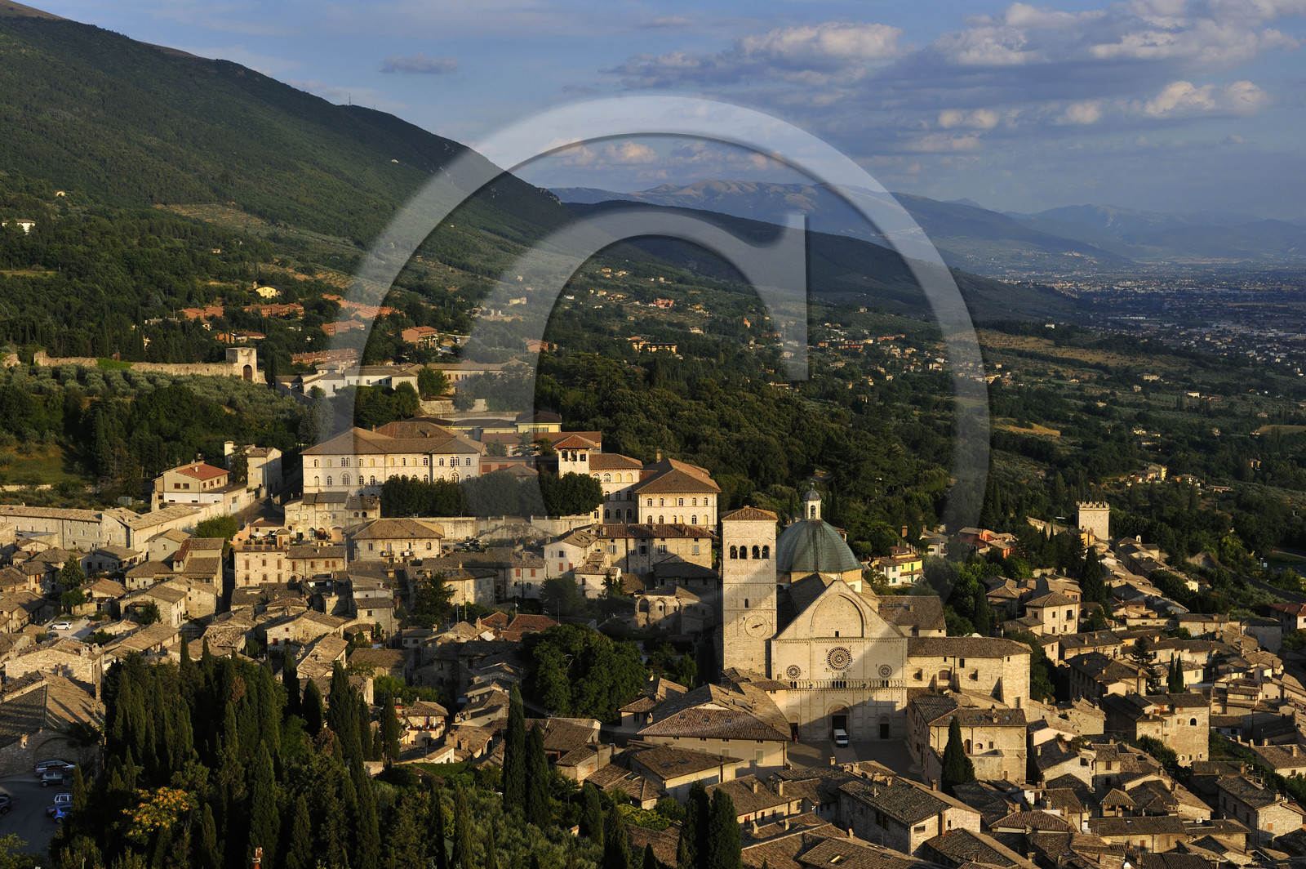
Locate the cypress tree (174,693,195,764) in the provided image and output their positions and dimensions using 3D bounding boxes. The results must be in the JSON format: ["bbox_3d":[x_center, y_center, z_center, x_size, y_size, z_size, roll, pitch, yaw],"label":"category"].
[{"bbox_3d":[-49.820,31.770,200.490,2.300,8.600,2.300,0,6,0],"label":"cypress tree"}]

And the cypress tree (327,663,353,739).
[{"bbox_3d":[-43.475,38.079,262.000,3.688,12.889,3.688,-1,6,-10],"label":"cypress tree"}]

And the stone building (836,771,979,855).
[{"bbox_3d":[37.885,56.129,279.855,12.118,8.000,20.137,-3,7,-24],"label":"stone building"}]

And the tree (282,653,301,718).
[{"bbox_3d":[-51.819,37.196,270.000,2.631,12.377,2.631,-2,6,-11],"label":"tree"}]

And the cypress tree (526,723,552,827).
[{"bbox_3d":[-14.983,44.475,246.000,3.463,14.468,3.463,-1,6,-4],"label":"cypress tree"}]

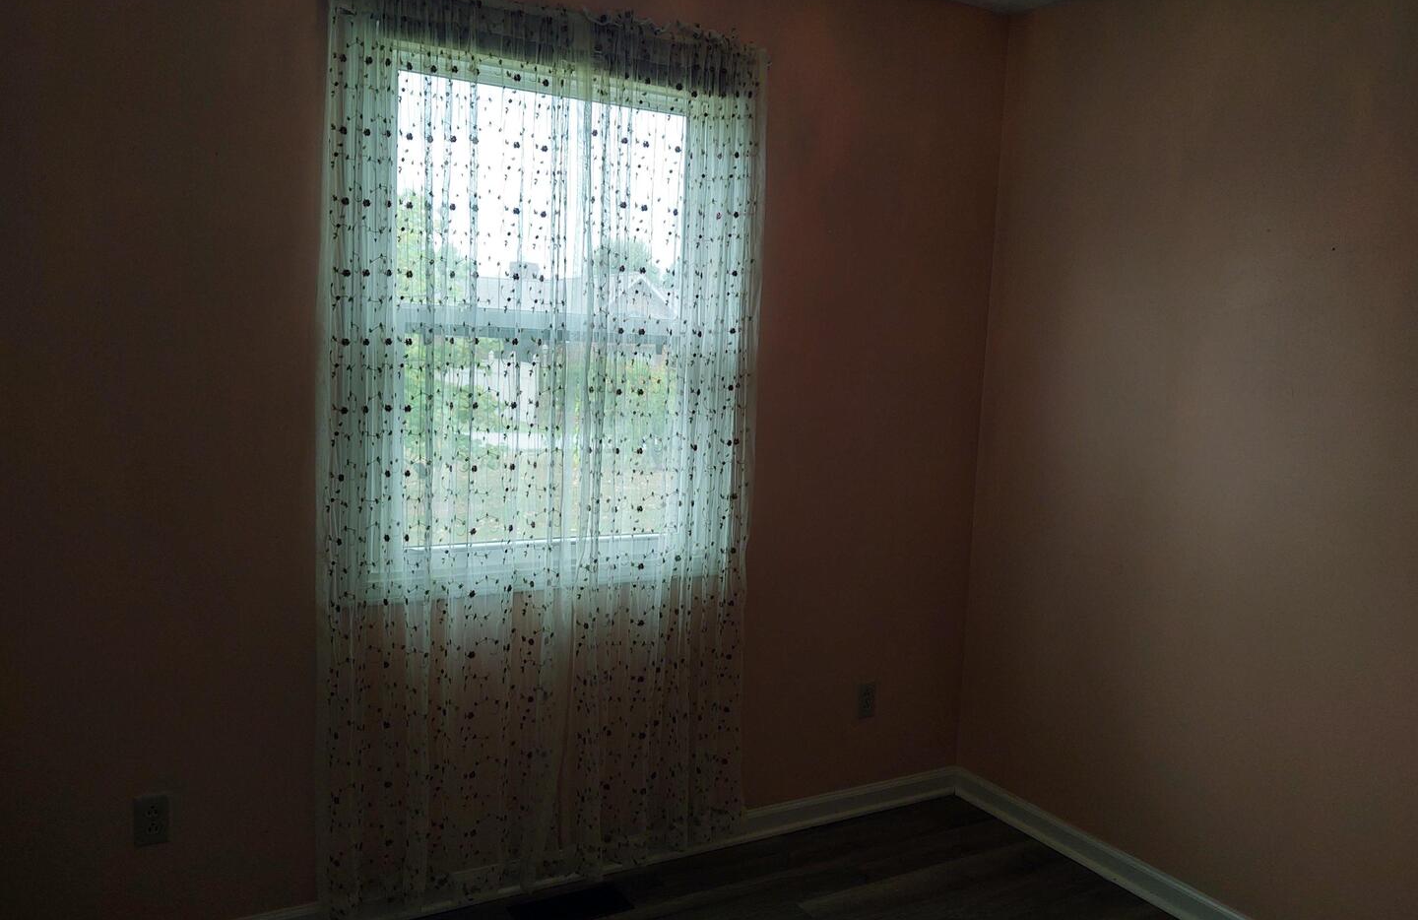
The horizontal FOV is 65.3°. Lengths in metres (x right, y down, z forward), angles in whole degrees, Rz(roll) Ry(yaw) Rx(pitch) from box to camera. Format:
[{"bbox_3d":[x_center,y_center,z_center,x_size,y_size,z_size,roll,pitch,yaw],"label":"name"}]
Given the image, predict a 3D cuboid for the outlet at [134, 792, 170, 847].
[{"bbox_3d":[-1.225,0.792,2.432,0.071,0.115,0.009,-2,8,-30],"label":"outlet"}]

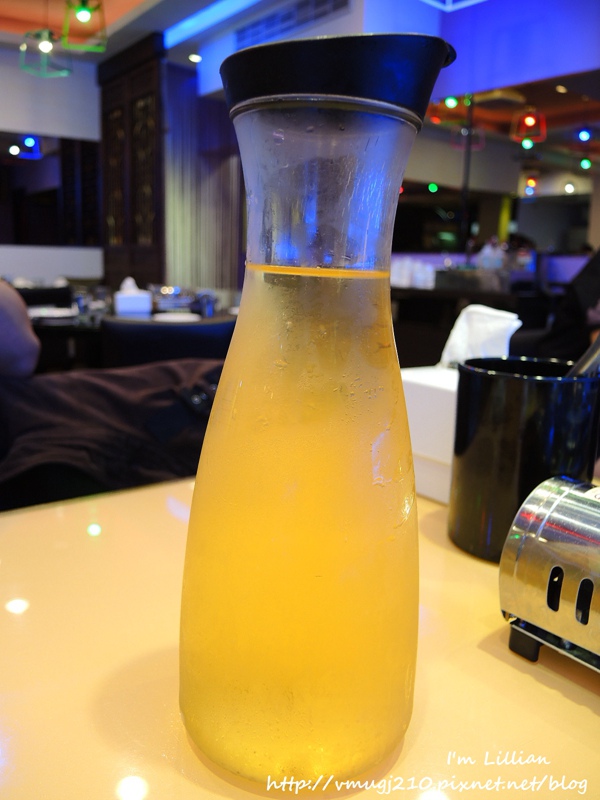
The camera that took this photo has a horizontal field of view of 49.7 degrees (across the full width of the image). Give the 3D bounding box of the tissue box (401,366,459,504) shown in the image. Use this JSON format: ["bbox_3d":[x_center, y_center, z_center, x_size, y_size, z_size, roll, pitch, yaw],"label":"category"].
[{"bbox_3d":[0.142,0.028,0.600,0.118,0.096,0.114,14,16,41],"label":"tissue box"}]

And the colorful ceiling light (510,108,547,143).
[{"bbox_3d":[1.801,-2.163,5.100,0.190,0.220,0.190,0,13,-14],"label":"colorful ceiling light"}]

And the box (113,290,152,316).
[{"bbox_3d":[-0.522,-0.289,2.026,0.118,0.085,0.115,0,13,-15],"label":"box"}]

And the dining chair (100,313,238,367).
[{"bbox_3d":[-0.342,0.141,1.876,0.470,0.780,0.520,-2,13,-21],"label":"dining chair"}]

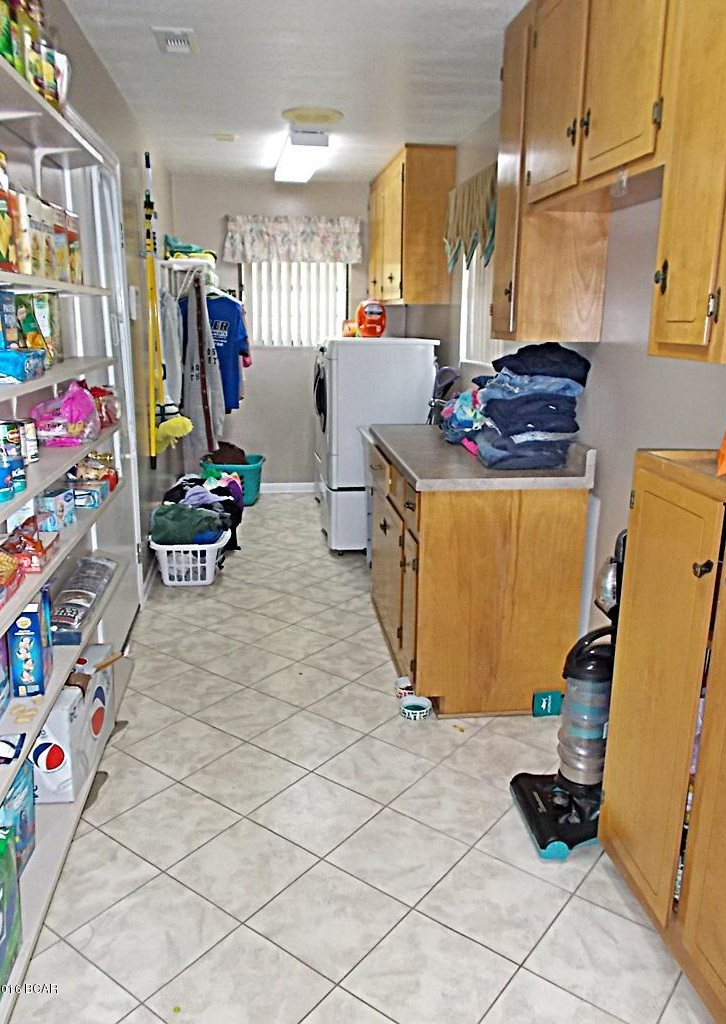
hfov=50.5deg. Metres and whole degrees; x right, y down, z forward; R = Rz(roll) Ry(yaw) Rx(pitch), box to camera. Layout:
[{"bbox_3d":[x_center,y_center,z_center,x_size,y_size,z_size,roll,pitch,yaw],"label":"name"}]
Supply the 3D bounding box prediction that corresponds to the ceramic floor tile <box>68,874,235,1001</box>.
[{"bbox_3d":[-0.513,1.035,1.890,0.303,0.010,0.303,11,17,36],"label":"ceramic floor tile"}]

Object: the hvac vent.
[{"bbox_3d":[-0.707,-1.753,2.875,0.150,0.020,0.260,-1,14,-7],"label":"hvac vent"}]

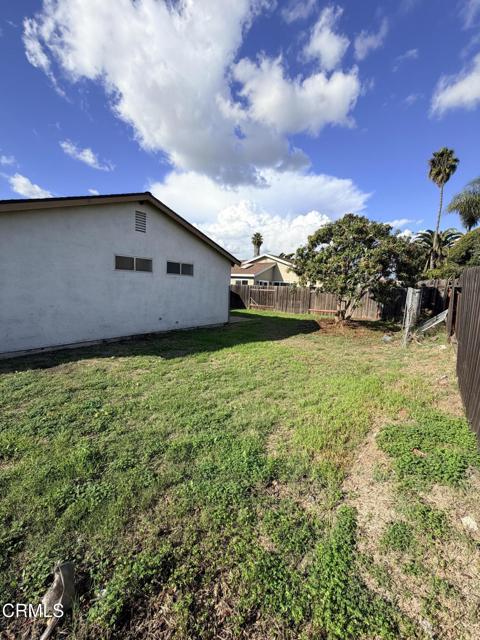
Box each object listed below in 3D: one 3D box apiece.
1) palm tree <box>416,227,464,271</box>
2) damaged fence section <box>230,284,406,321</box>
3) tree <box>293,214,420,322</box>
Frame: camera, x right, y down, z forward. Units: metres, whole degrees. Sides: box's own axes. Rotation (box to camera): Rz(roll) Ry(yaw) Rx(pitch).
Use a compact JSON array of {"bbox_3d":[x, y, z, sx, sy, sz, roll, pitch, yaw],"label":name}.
[{"bbox_3d":[20.952,-5.311,27.016,4.400,8.287,4.400,7,9,37],"label":"palm tree"},{"bbox_3d":[3.920,-1.370,17.550,12.700,1.760,0.150,8,9,42],"label":"damaged fence section"},{"bbox_3d":[5.580,-2.519,12.860,5.900,5.273,5.600,5,8,23],"label":"tree"}]

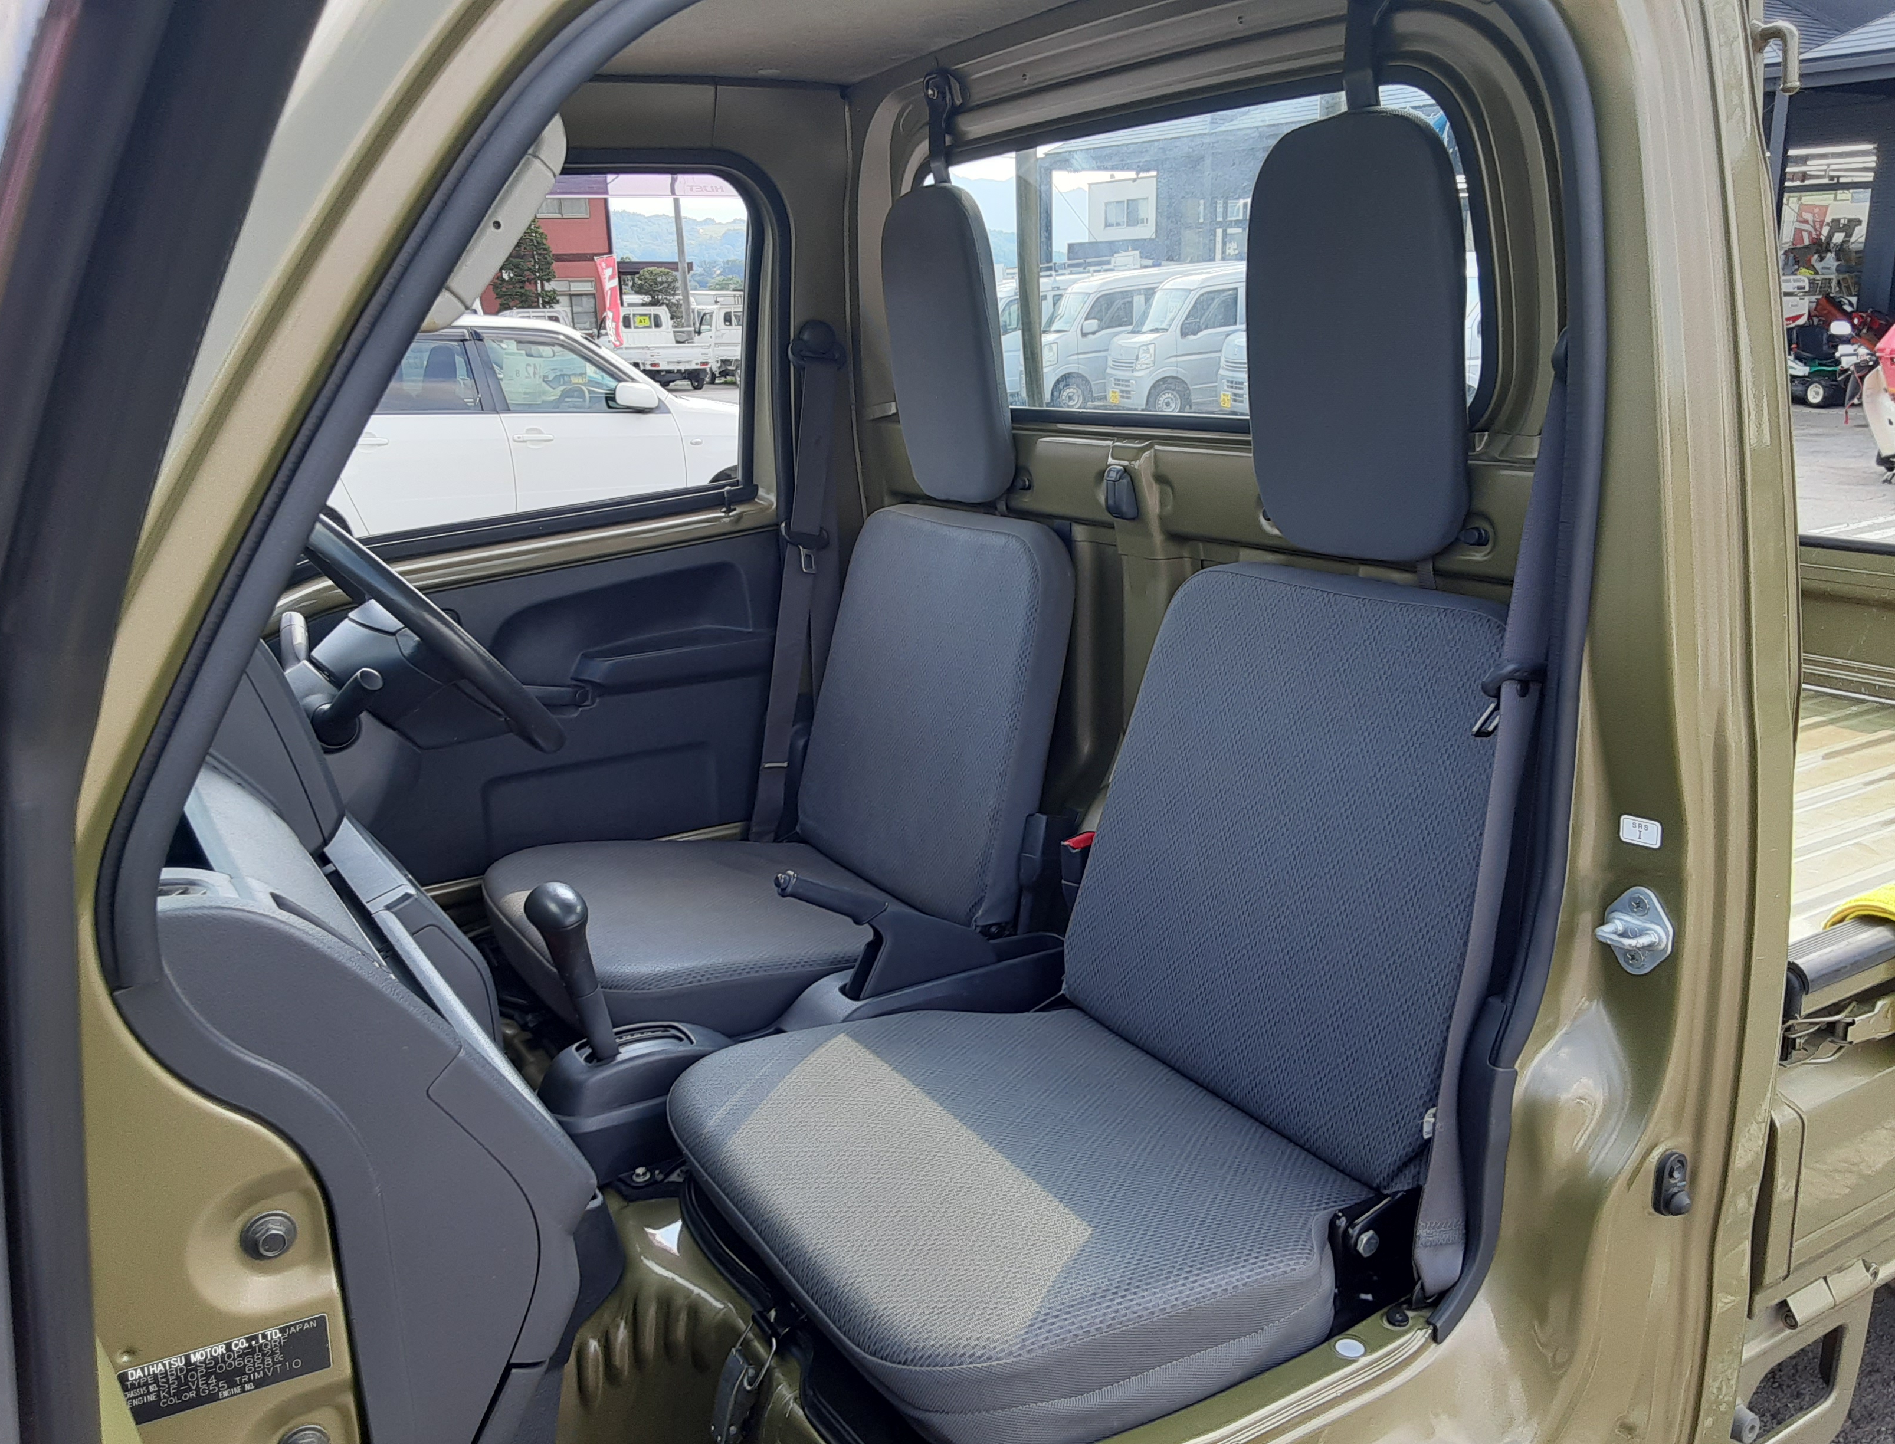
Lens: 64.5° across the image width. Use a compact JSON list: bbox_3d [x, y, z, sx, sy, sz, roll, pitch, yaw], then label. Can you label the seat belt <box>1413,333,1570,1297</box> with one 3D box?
[{"bbox_3d":[0.381,0.074,1.042,0.085,0.670,0.065,2,7,-32],"label":"seat belt"}]

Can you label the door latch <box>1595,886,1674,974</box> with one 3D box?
[{"bbox_3d":[0.440,0.139,0.969,0.032,0.058,0.047,-14,19,-39],"label":"door latch"}]

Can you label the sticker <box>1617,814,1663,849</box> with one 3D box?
[{"bbox_3d":[0.441,0.070,0.956,0.001,0.018,0.030,-14,19,-39],"label":"sticker"}]

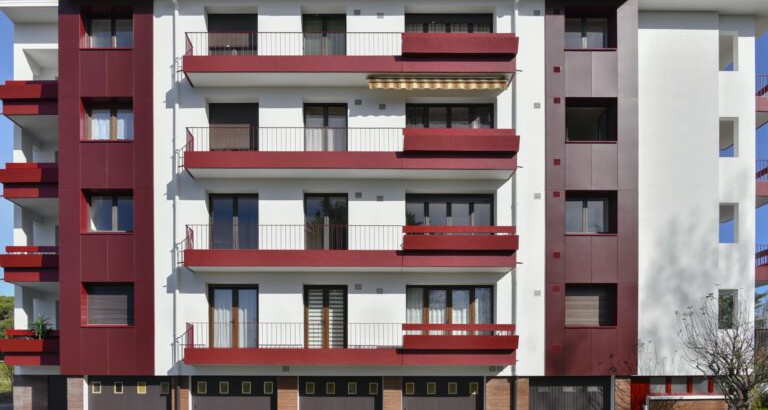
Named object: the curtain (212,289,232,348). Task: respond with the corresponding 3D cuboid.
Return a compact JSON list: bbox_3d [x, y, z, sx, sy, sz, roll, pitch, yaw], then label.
[{"bbox_3d":[-5.083,3.596,18.800,0.629,1.904,0.120,0,0,0],"label":"curtain"}]

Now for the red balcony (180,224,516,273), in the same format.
[{"bbox_3d":[-0.967,1.199,17.250,9.420,1.240,1.200,0,0,0],"label":"red balcony"}]

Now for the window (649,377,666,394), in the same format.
[{"bbox_3d":[8.746,5.772,19.100,0.560,0.510,0.060,0,0,0],"label":"window"}]

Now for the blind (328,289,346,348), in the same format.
[{"bbox_3d":[-1.413,3.479,18.150,0.500,1.820,0.050,0,0,0],"label":"blind"}]

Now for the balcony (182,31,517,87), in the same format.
[{"bbox_3d":[-0.956,-4.250,17.120,9.450,1.260,1.120,0,0,0],"label":"balcony"}]

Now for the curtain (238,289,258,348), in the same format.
[{"bbox_3d":[-4.124,3.485,18.180,0.600,1.840,0.100,0,0,0],"label":"curtain"}]

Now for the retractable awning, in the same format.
[{"bbox_3d":[1.560,-3.509,17.250,4.050,0.420,0.400,0,0,0],"label":"retractable awning"}]

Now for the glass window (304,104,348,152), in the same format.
[{"bbox_3d":[-1.738,-2.142,18.050,1.330,1.850,0.150,0,0,0],"label":"glass window"}]

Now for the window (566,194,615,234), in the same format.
[{"bbox_3d":[6.187,0.279,18.050,1.556,1.254,0.150,0,0,0],"label":"window"}]

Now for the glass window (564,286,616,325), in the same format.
[{"bbox_3d":[6.430,3.137,18.600,1.619,1.261,0.150,0,0,0],"label":"glass window"}]

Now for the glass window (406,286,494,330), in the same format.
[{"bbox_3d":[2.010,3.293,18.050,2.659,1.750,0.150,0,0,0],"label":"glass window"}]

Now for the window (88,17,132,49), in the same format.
[{"bbox_3d":[-8.540,-5.320,18.650,1.374,1.100,0.150,0,0,0],"label":"window"}]

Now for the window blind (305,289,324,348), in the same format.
[{"bbox_3d":[-2.093,3.448,18.050,0.589,1.850,0.070,0,0,0],"label":"window blind"}]

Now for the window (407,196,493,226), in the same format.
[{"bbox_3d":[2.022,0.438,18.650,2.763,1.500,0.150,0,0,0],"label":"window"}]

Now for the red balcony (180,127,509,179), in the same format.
[{"bbox_3d":[-0.953,-1.574,17.250,9.420,1.240,1.200,0,0,0],"label":"red balcony"}]

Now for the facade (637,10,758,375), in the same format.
[{"bbox_3d":[9.903,-0.399,19.050,3.750,11.600,0.400,0,0,0],"label":"facade"}]

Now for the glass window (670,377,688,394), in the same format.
[{"bbox_3d":[9.449,5.772,19.100,0.560,0.510,0.060,0,0,0],"label":"glass window"}]

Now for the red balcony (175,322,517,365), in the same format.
[{"bbox_3d":[-0.967,3.899,17.250,9.420,1.220,1.200,0,0,0],"label":"red balcony"}]

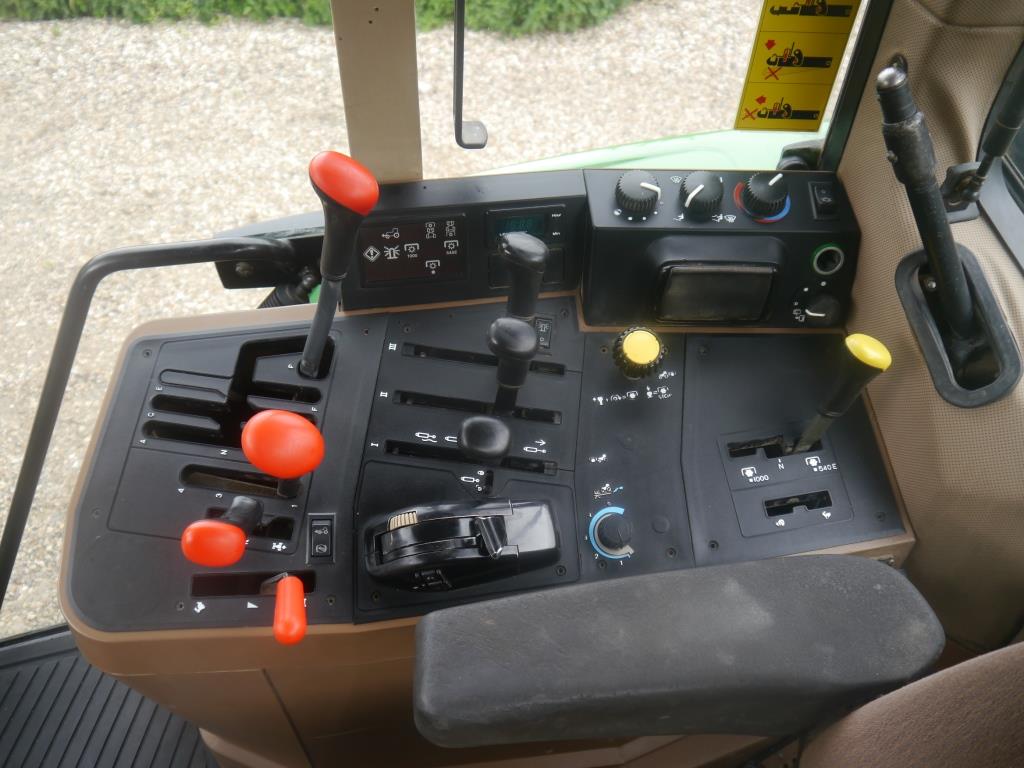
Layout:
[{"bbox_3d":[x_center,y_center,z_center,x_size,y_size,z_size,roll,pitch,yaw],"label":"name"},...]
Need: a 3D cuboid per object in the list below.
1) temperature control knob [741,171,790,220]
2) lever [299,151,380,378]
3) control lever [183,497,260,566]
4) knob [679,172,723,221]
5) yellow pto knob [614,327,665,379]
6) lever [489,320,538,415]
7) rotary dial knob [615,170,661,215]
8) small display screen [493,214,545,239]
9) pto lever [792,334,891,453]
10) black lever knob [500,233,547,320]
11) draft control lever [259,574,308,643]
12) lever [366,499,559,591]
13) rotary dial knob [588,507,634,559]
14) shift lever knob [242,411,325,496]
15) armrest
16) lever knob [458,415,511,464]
[{"bbox_3d":[0.230,-0.171,0.747,0.036,0.021,0.036,3,66,1],"label":"temperature control knob"},{"bbox_3d":[-0.142,-0.082,0.650,0.050,0.194,0.044,19,41,-2],"label":"lever"},{"bbox_3d":[-0.212,0.108,0.605,0.050,0.062,0.038,9,52,3],"label":"control lever"},{"bbox_3d":[0.171,-0.170,0.746,0.037,0.021,0.037,3,66,1],"label":"knob"},{"bbox_3d":[0.116,-0.028,0.759,0.042,0.025,0.042,5,70,-1],"label":"yellow pto knob"},{"bbox_3d":[-0.004,-0.009,0.693,0.037,0.128,0.035,5,58,-1],"label":"lever"},{"bbox_3d":[0.112,-0.172,0.747,0.038,0.020,0.038,3,66,1],"label":"rotary dial knob"},{"bbox_3d":[0.006,-0.146,0.766,0.048,0.023,0.008,-3,20,-7],"label":"small display screen"},{"bbox_3d":[0.264,0.013,0.675,0.037,0.118,0.036,3,44,-11],"label":"pto lever"},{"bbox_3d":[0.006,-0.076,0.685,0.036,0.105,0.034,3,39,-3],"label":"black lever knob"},{"bbox_3d":[-0.181,0.177,0.660,0.032,0.028,0.086,-8,26,-12],"label":"draft control lever"},{"bbox_3d":[-0.038,0.122,0.632,0.140,0.048,0.062,-3,64,-6],"label":"lever"},{"bbox_3d":[0.089,0.126,0.706,0.034,0.018,0.034,5,70,-1],"label":"rotary dial knob"},{"bbox_3d":[-0.162,0.059,0.591,0.053,0.090,0.048,0,69,-13],"label":"shift lever knob"},{"bbox_3d":[0.112,0.190,0.593,0.355,0.064,0.106,-2,40,-6],"label":"armrest"},{"bbox_3d":[-0.020,0.041,0.615,0.036,0.045,0.032,0,73,2],"label":"lever knob"}]

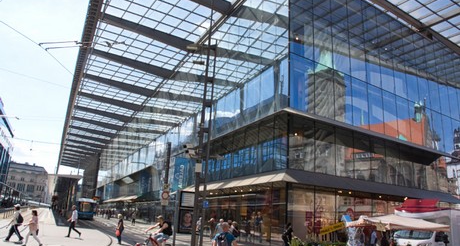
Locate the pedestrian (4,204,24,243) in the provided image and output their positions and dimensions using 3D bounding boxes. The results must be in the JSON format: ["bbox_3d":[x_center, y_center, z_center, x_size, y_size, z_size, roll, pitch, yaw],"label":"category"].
[{"bbox_3d":[-10.611,4.924,16.957,0.820,1.760,0.500,6,-15,-11],"label":"pedestrian"}]

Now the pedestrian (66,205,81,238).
[{"bbox_3d":[-9.584,6.004,21.055,0.820,1.780,0.480,5,-15,-8],"label":"pedestrian"}]

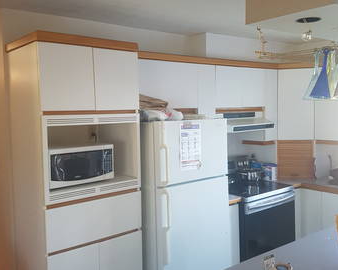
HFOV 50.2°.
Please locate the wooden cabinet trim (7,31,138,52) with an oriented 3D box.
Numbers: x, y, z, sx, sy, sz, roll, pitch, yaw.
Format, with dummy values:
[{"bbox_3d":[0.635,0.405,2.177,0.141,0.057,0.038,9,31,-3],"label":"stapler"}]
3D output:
[{"bbox_3d":[-0.650,-0.581,2.411,0.679,0.059,0.616,-5,7,-39],"label":"wooden cabinet trim"}]

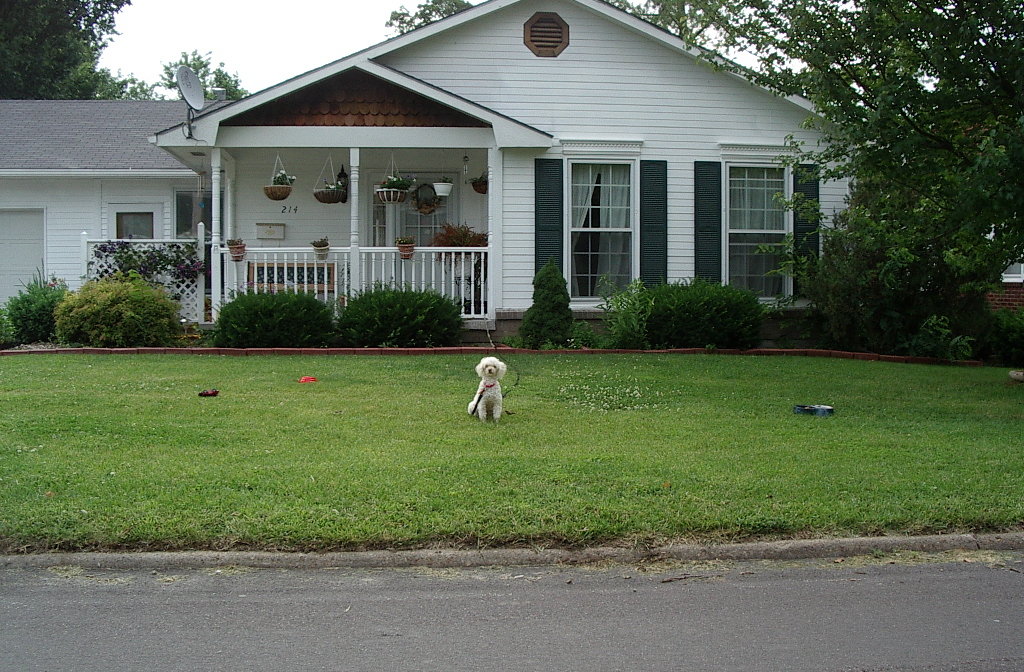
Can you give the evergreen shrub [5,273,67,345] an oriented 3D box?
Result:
[{"bbox_3d":[-6.078,-0.339,14.400,0.820,0.900,0.800,0,2,-6],"label":"evergreen shrub"}]

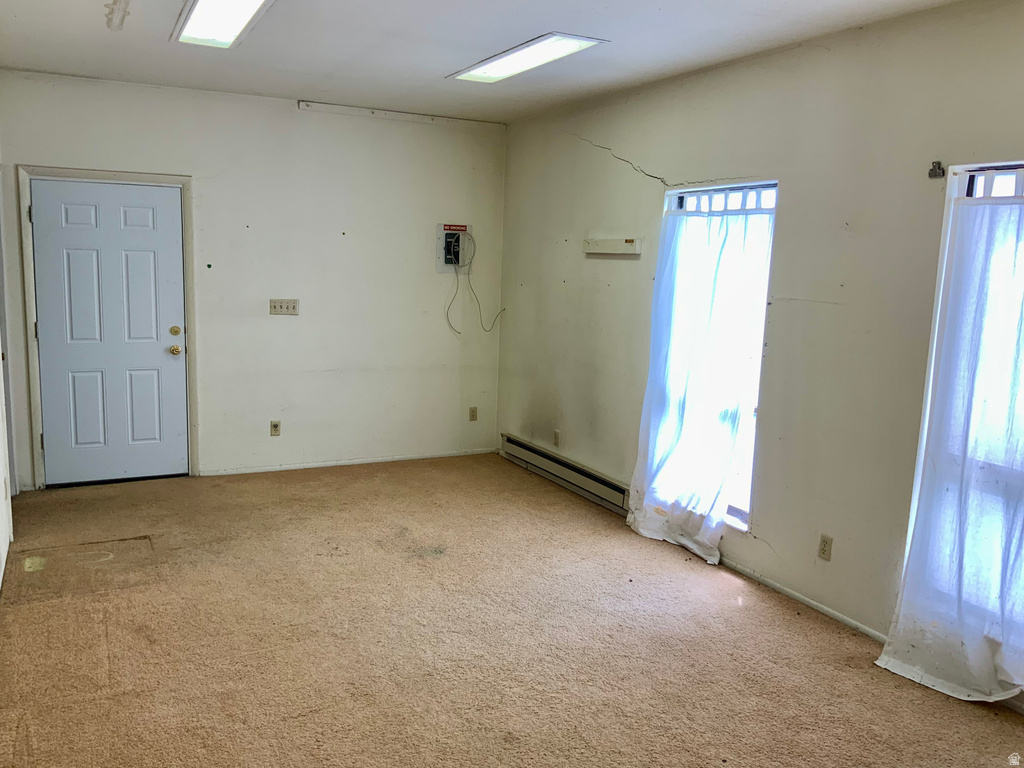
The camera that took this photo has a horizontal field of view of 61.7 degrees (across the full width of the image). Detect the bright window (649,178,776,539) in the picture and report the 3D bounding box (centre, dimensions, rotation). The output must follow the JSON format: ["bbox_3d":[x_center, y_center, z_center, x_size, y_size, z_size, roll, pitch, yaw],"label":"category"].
[{"bbox_3d":[1.139,-0.182,4.884,0.100,1.834,0.910,-3,10,-28],"label":"bright window"}]

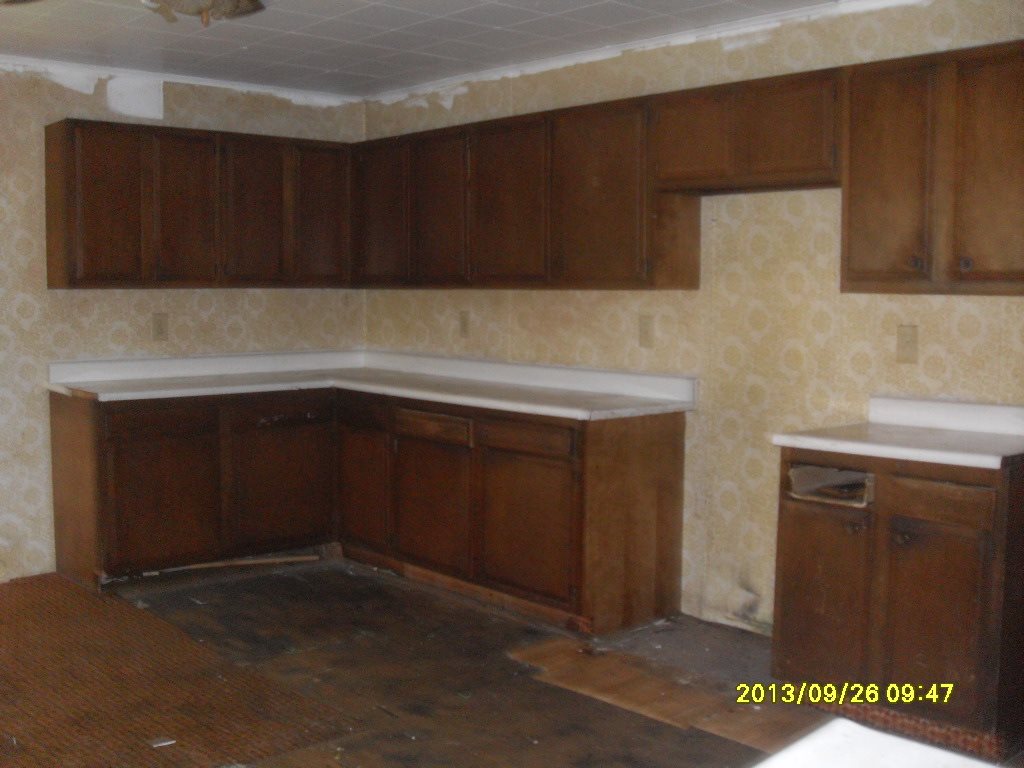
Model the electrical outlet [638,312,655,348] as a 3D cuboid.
[{"bbox_3d":[0.593,-0.232,4.811,0.010,0.130,0.078,-4,6,-42],"label":"electrical outlet"}]

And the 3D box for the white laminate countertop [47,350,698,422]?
[{"bbox_3d":[-0.725,0.008,4.943,1.826,0.133,2.455,-4,6,-42],"label":"white laminate countertop"}]

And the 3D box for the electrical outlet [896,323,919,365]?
[{"bbox_3d":[1.409,-0.140,3.898,0.010,0.128,0.076,-4,6,-42],"label":"electrical outlet"}]

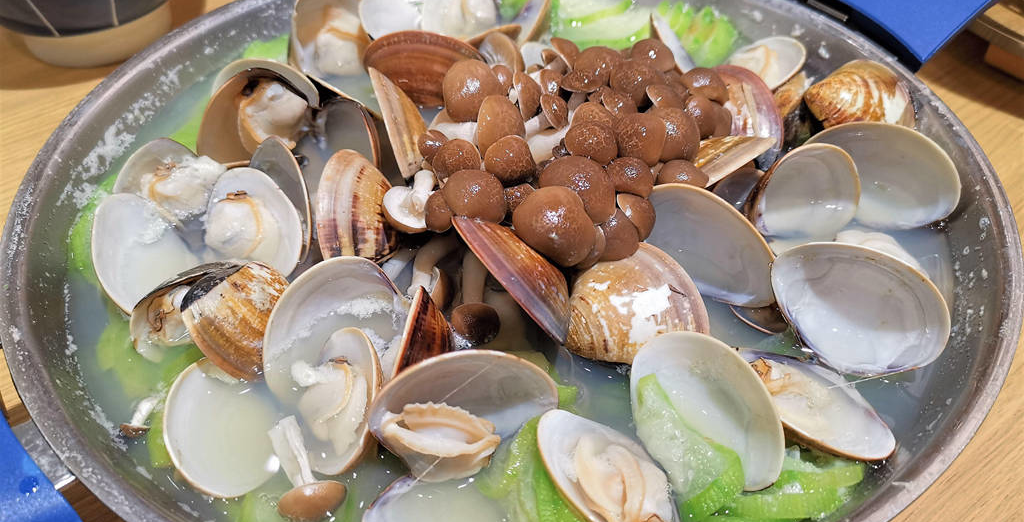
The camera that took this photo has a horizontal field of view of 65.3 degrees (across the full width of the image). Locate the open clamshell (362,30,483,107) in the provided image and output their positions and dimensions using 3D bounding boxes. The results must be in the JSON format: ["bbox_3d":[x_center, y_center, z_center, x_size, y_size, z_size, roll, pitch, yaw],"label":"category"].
[{"bbox_3d":[-0.032,-0.062,0.291,0.048,0.040,0.014,7,44,0],"label":"open clamshell"}]

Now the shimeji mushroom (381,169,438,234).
[{"bbox_3d":[-0.030,-0.017,0.230,0.015,0.019,0.014,14,45,-11],"label":"shimeji mushroom"}]

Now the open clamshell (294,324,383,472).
[{"bbox_3d":[-0.041,0.039,0.213,0.032,0.012,0.039,-27,56,31],"label":"open clamshell"}]

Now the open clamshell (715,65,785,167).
[{"bbox_3d":[0.075,-0.047,0.263,0.033,0.040,0.016,-17,5,-24],"label":"open clamshell"}]

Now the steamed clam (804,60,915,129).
[{"bbox_3d":[0.126,-0.053,0.290,0.039,0.022,0.042,8,59,1],"label":"steamed clam"}]

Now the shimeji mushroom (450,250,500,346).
[{"bbox_3d":[-0.010,0.010,0.223,0.014,0.014,0.034,-3,53,-2],"label":"shimeji mushroom"}]

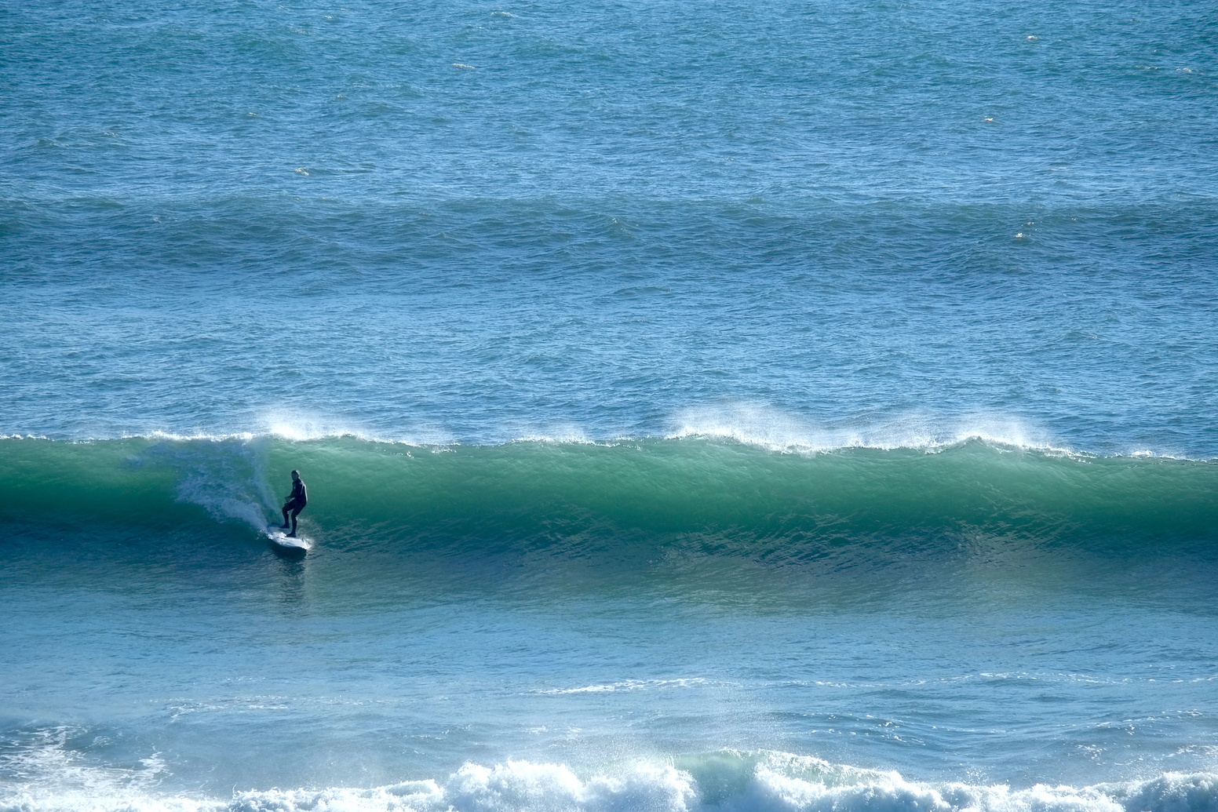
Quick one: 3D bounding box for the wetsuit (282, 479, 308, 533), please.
[{"bbox_3d":[-7.621,2.432,283.000,0.550,1.310,0.660,-4,8,-32],"label":"wetsuit"}]

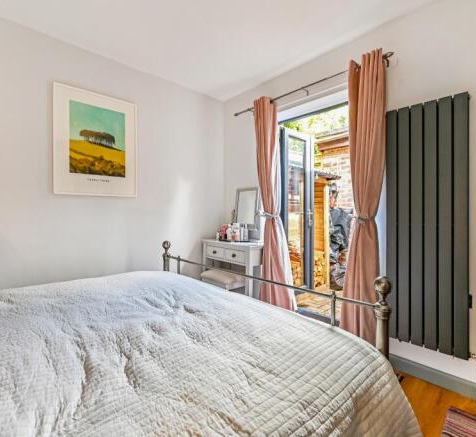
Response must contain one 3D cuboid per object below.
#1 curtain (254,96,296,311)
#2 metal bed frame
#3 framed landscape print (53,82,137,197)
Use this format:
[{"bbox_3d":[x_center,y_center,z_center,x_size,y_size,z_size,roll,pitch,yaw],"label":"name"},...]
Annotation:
[{"bbox_3d":[0.370,-0.063,2.536,0.160,2.318,0.496,-1,1,-44],"label":"curtain"},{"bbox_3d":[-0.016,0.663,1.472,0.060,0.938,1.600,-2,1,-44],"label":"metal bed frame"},{"bbox_3d":[-1.210,-0.636,2.222,0.651,0.883,0.030,-1,1,-44],"label":"framed landscape print"}]

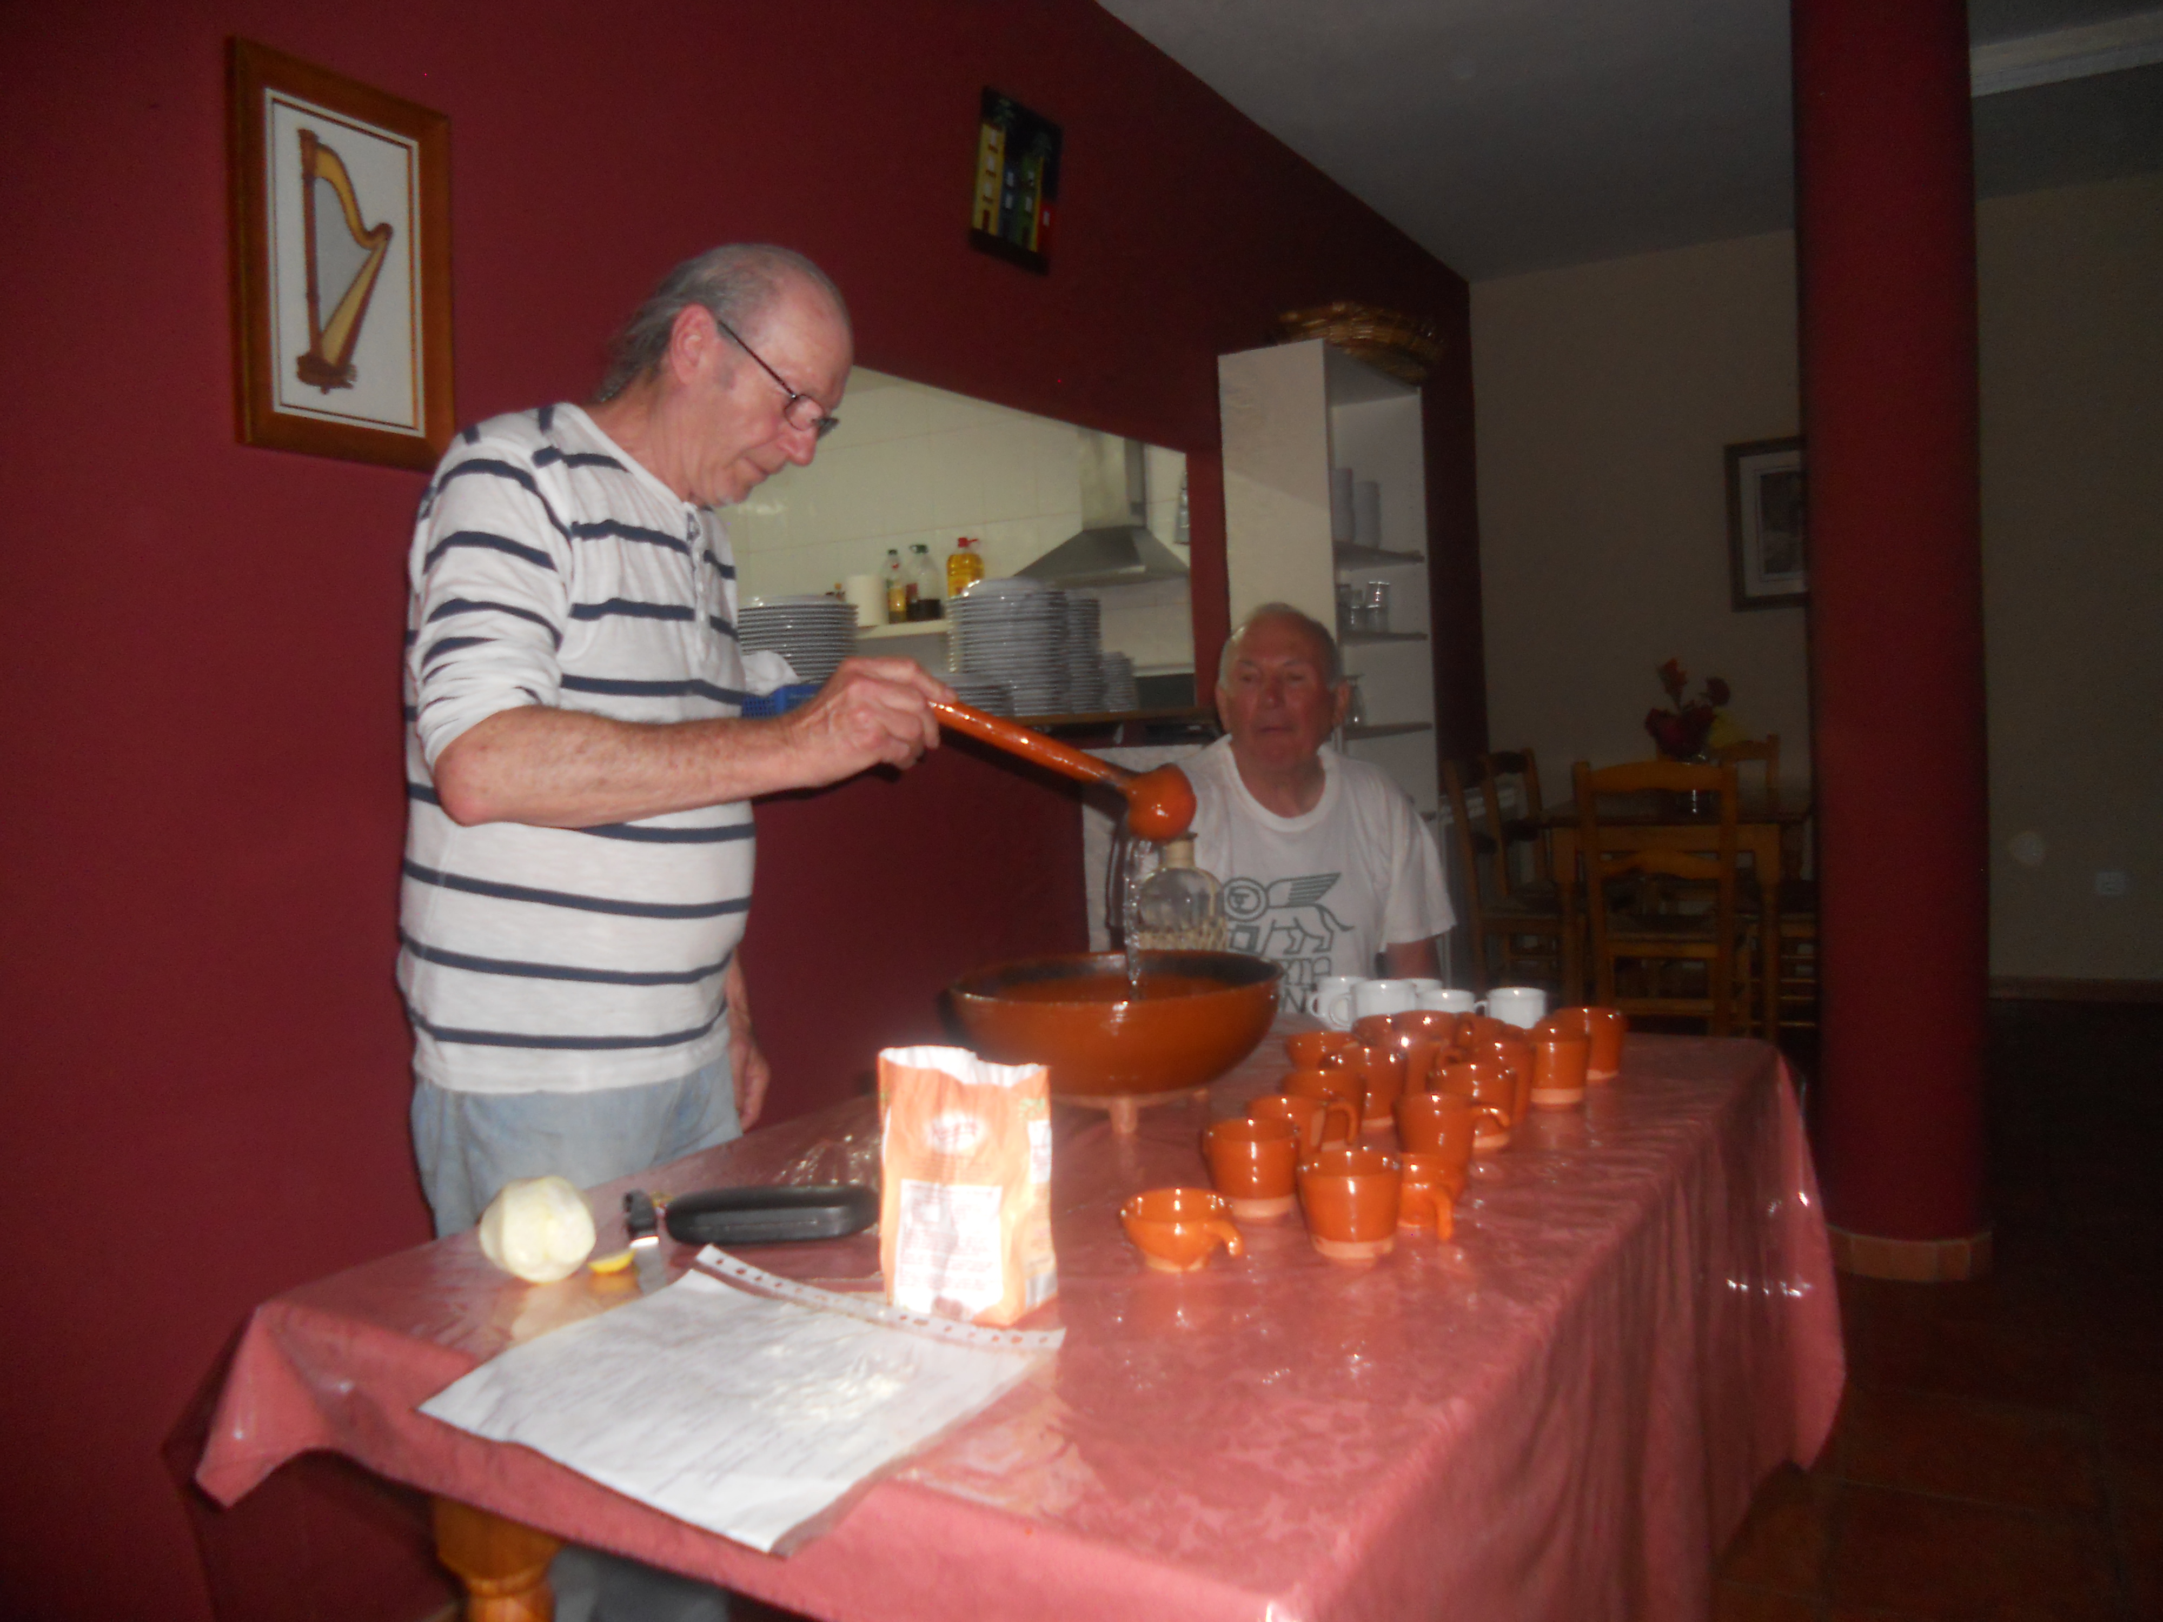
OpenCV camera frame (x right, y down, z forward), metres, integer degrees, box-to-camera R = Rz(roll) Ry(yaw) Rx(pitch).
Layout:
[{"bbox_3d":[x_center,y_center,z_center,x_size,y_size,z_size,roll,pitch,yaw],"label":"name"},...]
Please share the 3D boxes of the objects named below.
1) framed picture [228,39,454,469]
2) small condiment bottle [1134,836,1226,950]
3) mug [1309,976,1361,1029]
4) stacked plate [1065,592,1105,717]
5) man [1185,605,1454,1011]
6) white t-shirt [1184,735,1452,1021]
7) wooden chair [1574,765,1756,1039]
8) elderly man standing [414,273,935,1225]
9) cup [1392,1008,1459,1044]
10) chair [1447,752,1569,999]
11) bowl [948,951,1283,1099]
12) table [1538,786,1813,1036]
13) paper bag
[{"bbox_3d":[-0.830,-0.622,1.933,0.035,0.435,0.292,2,5,29],"label":"framed picture"},{"bbox_3d":[0.109,0.144,1.783,0.098,0.235,0.098,-1,3,29],"label":"small condiment bottle"},{"bbox_3d":[0.284,0.212,1.850,0.076,0.056,0.070,-3,3,0],"label":"mug"},{"bbox_3d":[-0.047,-0.350,3.780,0.210,0.262,0.210,-3,3,0],"label":"stacked plate"},{"bbox_3d":[0.282,0.346,2.265,0.500,1.260,0.740,-2,3,12],"label":"man"},{"bbox_3d":[0.299,0.178,2.389,0.470,0.570,0.290,-2,3,12],"label":"white t-shirt"},{"bbox_3d":[1.638,0.312,4.654,0.420,0.930,0.430,-1,3,28],"label":"wooden chair"},{"bbox_3d":[-0.377,0.229,1.576,0.580,1.630,0.520,-2,3,14],"label":"elderly man standing"},{"bbox_3d":[0.326,0.222,1.587,0.066,0.058,0.072,-3,3,0],"label":"cup"},{"bbox_3d":[1.396,0.300,5.108,0.430,0.930,0.420,-1,3,28],"label":"chair"},{"bbox_3d":[0.031,0.214,1.531,0.303,0.117,0.303,-3,3,0],"label":"bowl"},{"bbox_3d":[2.005,0.366,5.455,0.760,0.750,1.000,-1,3,29],"label":"table"},{"bbox_3d":[-0.072,0.228,1.049,0.095,0.158,0.062,-1,3,31],"label":"paper bag"}]

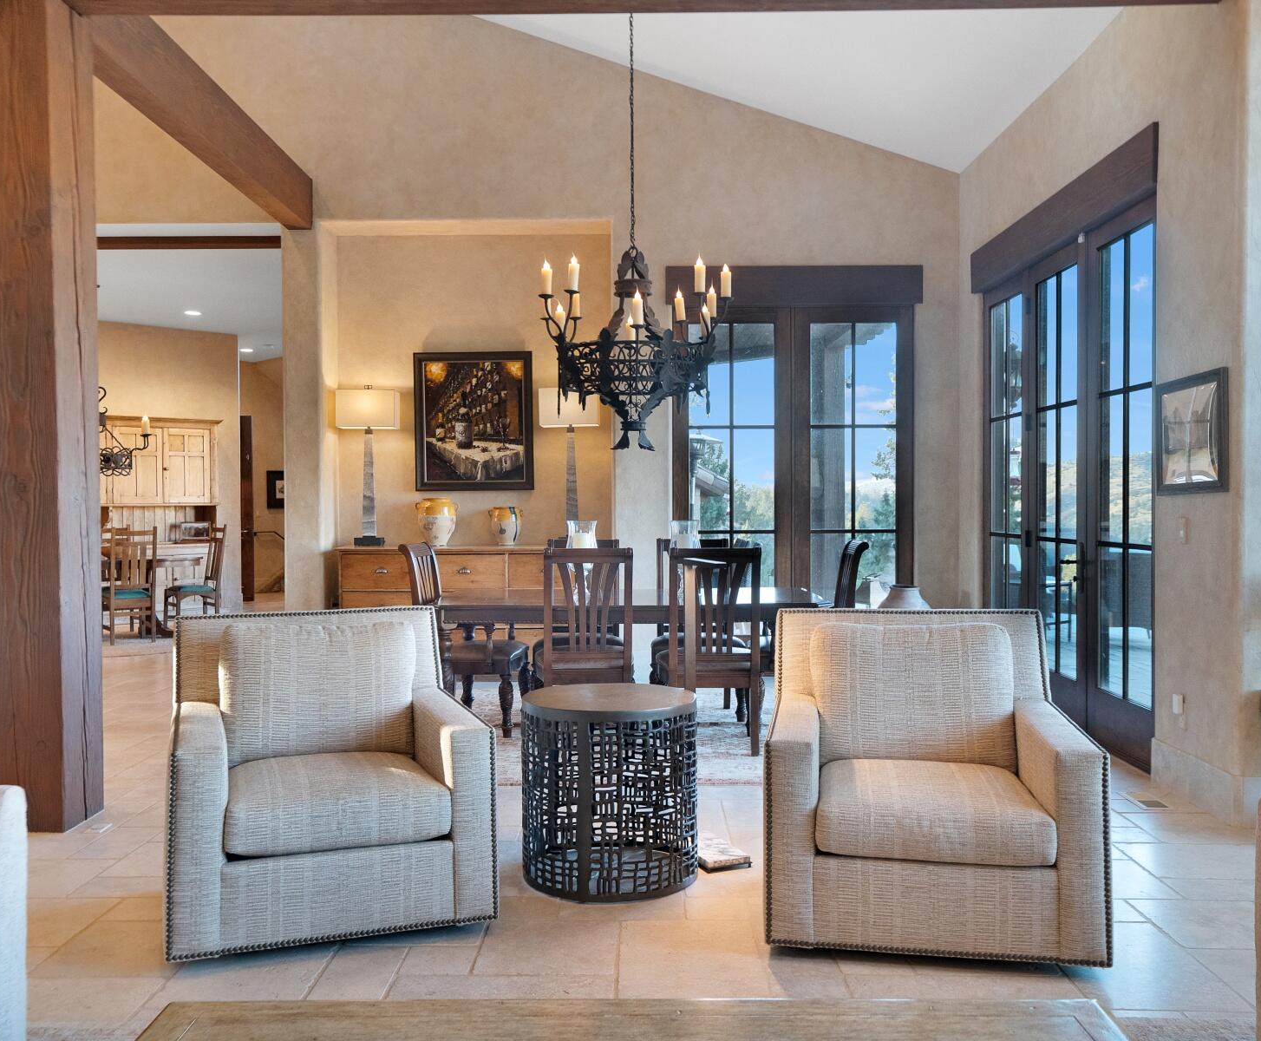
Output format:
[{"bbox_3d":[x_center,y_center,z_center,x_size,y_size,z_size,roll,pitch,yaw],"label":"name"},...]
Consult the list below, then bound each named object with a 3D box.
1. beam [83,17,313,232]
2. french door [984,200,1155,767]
[{"bbox_3d":[-2.363,-2.227,6.392,0.157,0.353,3.340,0,1,0],"label":"beam"},{"bbox_3d":[2.458,-0.195,6.513,0.120,2.720,2.500,0,1,0],"label":"french door"}]

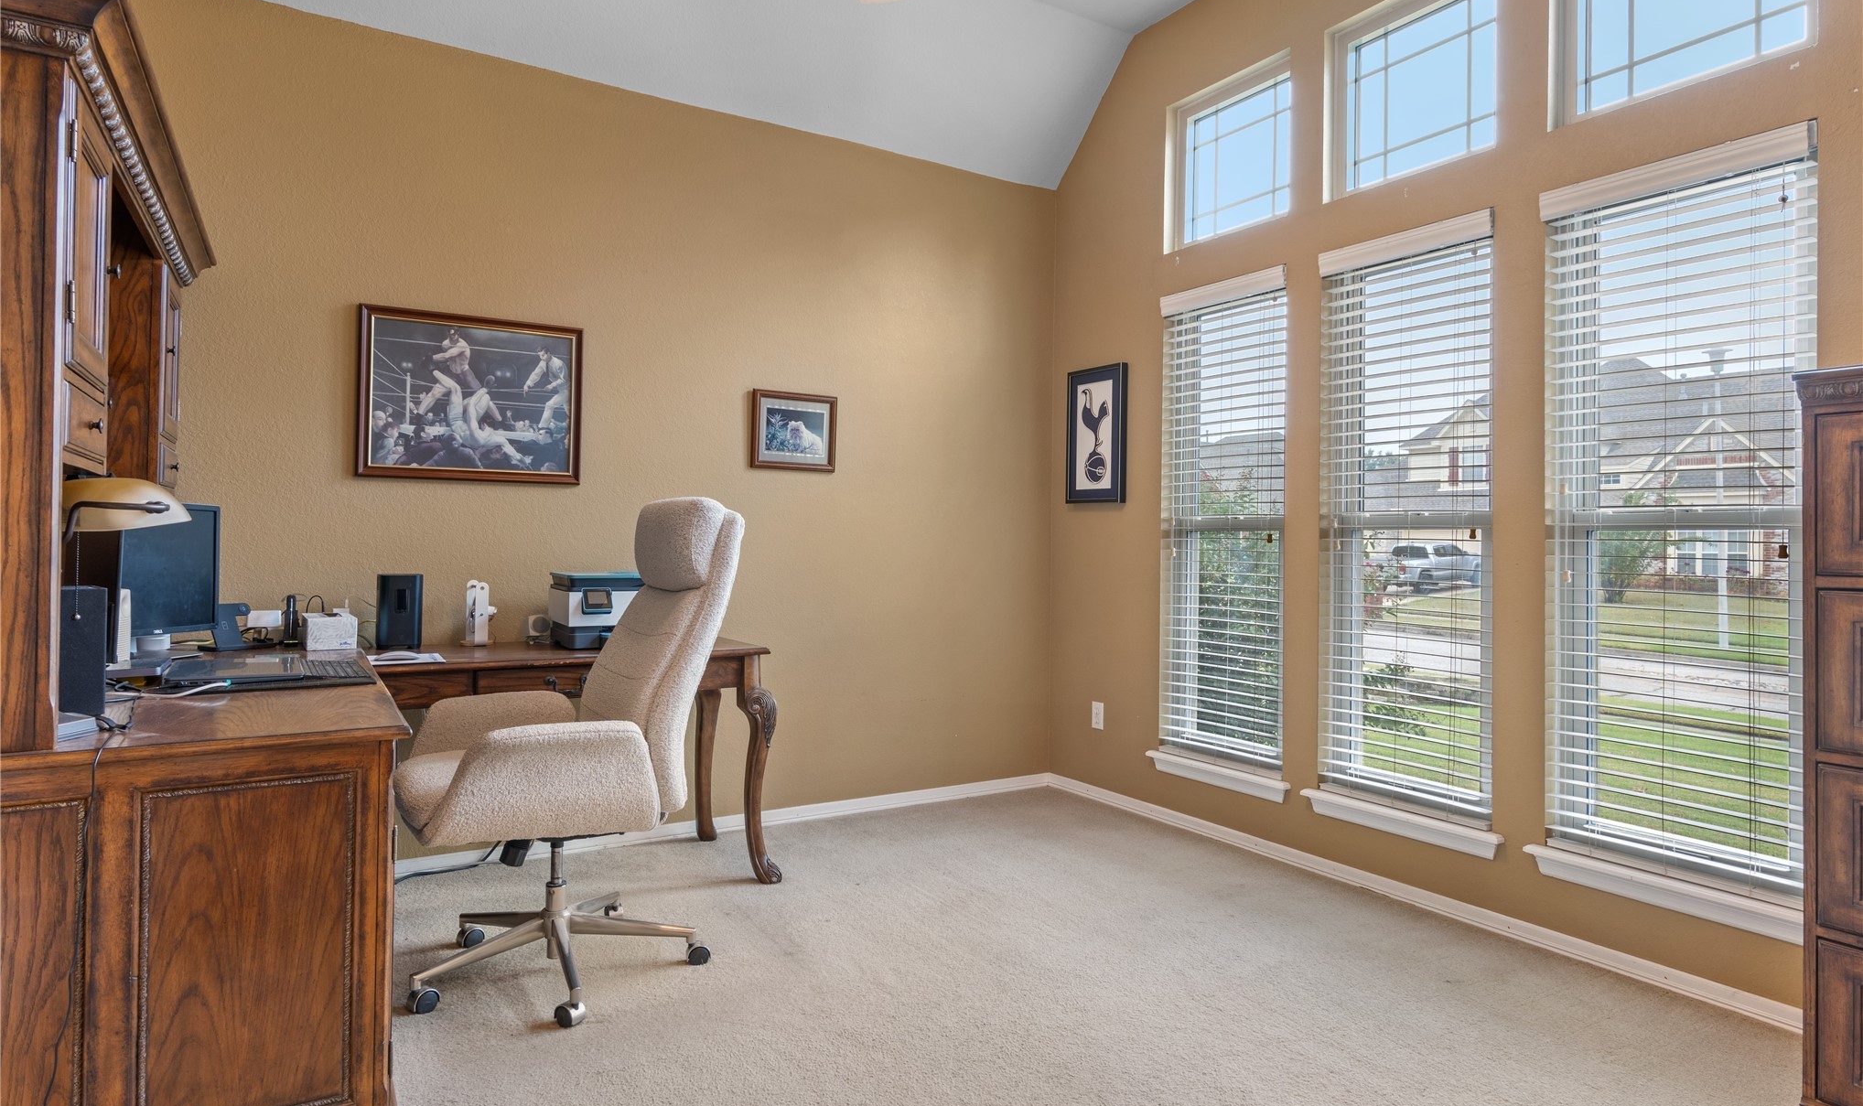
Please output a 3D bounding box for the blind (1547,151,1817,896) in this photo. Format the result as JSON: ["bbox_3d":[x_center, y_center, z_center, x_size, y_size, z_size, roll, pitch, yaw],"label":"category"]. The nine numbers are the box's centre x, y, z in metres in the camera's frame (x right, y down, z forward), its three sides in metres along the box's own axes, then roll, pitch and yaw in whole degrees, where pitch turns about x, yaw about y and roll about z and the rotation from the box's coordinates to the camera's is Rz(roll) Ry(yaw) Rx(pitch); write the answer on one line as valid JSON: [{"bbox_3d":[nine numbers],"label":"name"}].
[{"bbox_3d":[1.868,-0.076,2.494,0.055,1.705,0.588,0,0,-31],"label":"blind"}]

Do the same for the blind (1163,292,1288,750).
[{"bbox_3d":[1.113,-0.109,3.741,0.090,1.801,0.608,1,0,-31],"label":"blind"}]

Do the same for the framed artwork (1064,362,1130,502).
[{"bbox_3d":[0.716,-0.509,4.266,0.040,0.581,0.345,0,0,-31],"label":"framed artwork"}]

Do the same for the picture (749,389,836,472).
[{"bbox_3d":[-0.539,-0.478,3.880,0.358,0.301,0.025,1,0,-31],"label":"picture"}]

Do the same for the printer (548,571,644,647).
[{"bbox_3d":[-1.026,0.186,3.372,0.460,0.234,0.341,1,0,-31],"label":"printer"}]

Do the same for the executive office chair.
[{"bbox_3d":[-0.915,0.458,2.514,0.780,1.210,0.670,1,0,-34],"label":"executive office chair"}]

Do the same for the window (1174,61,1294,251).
[{"bbox_3d":[1.148,-1.485,3.725,0.080,0.575,0.595,0,0,-31],"label":"window"}]

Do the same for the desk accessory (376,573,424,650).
[{"bbox_3d":[-1.673,0.185,3.097,0.132,0.235,0.110,0,0,-31],"label":"desk accessory"}]

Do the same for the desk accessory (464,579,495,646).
[{"bbox_3d":[-1.483,0.198,3.223,0.098,0.212,0.100,0,0,-31],"label":"desk accessory"}]

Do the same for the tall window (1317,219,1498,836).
[{"bbox_3d":[1.489,-0.089,3.095,0.060,1.760,0.581,1,0,-31],"label":"tall window"}]

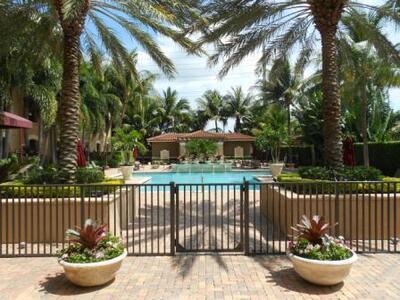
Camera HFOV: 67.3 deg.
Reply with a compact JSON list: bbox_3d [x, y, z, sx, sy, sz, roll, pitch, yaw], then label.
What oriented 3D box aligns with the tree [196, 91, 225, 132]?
[{"bbox_3d":[1.660,-3.900,50.000,4.900,12.100,4.900,0,-1,0],"label":"tree"}]

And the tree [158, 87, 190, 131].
[{"bbox_3d":[-3.900,-3.700,46.000,4.900,11.000,4.900,0,0,0],"label":"tree"}]

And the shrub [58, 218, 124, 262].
[{"bbox_3d":[-1.450,1.180,4.060,0.810,0.530,0.800,0,0,0],"label":"shrub"}]

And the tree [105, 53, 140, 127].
[{"bbox_3d":[-7.200,-3.600,28.000,3.800,10.800,3.800,0,0,0],"label":"tree"}]

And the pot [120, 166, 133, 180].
[{"bbox_3d":[-4.750,1.500,19.500,0.840,0.900,0.840,0,-1,0],"label":"pot"}]

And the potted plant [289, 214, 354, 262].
[{"bbox_3d":[1.630,1.170,4.070,0.870,0.570,0.820,0,-1,0],"label":"potted plant"}]

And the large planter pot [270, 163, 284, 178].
[{"bbox_3d":[4.530,1.300,17.500,0.790,0.890,0.790,0,0,0],"label":"large planter pot"}]

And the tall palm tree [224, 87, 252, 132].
[{"bbox_3d":[6.400,-4.200,50.000,5.000,12.700,5.000,0,-1,0],"label":"tall palm tree"}]

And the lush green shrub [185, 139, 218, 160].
[{"bbox_3d":[0.180,0.150,36.000,4.000,2.900,3.800,0,0,0],"label":"lush green shrub"}]

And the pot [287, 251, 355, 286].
[{"bbox_3d":[1.630,1.570,4.060,0.875,0.370,0.875,0,0,0],"label":"pot"}]

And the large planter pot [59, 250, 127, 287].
[{"bbox_3d":[-1.450,1.620,4.100,0.880,0.360,0.880,0,-1,0],"label":"large planter pot"}]

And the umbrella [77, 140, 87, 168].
[{"bbox_3d":[-5.750,0.680,14.400,0.620,2.450,0.620,0,-1,0],"label":"umbrella"}]

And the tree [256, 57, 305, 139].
[{"bbox_3d":[9.100,-4.400,34.000,5.400,12.200,5.400,0,0,0],"label":"tree"}]

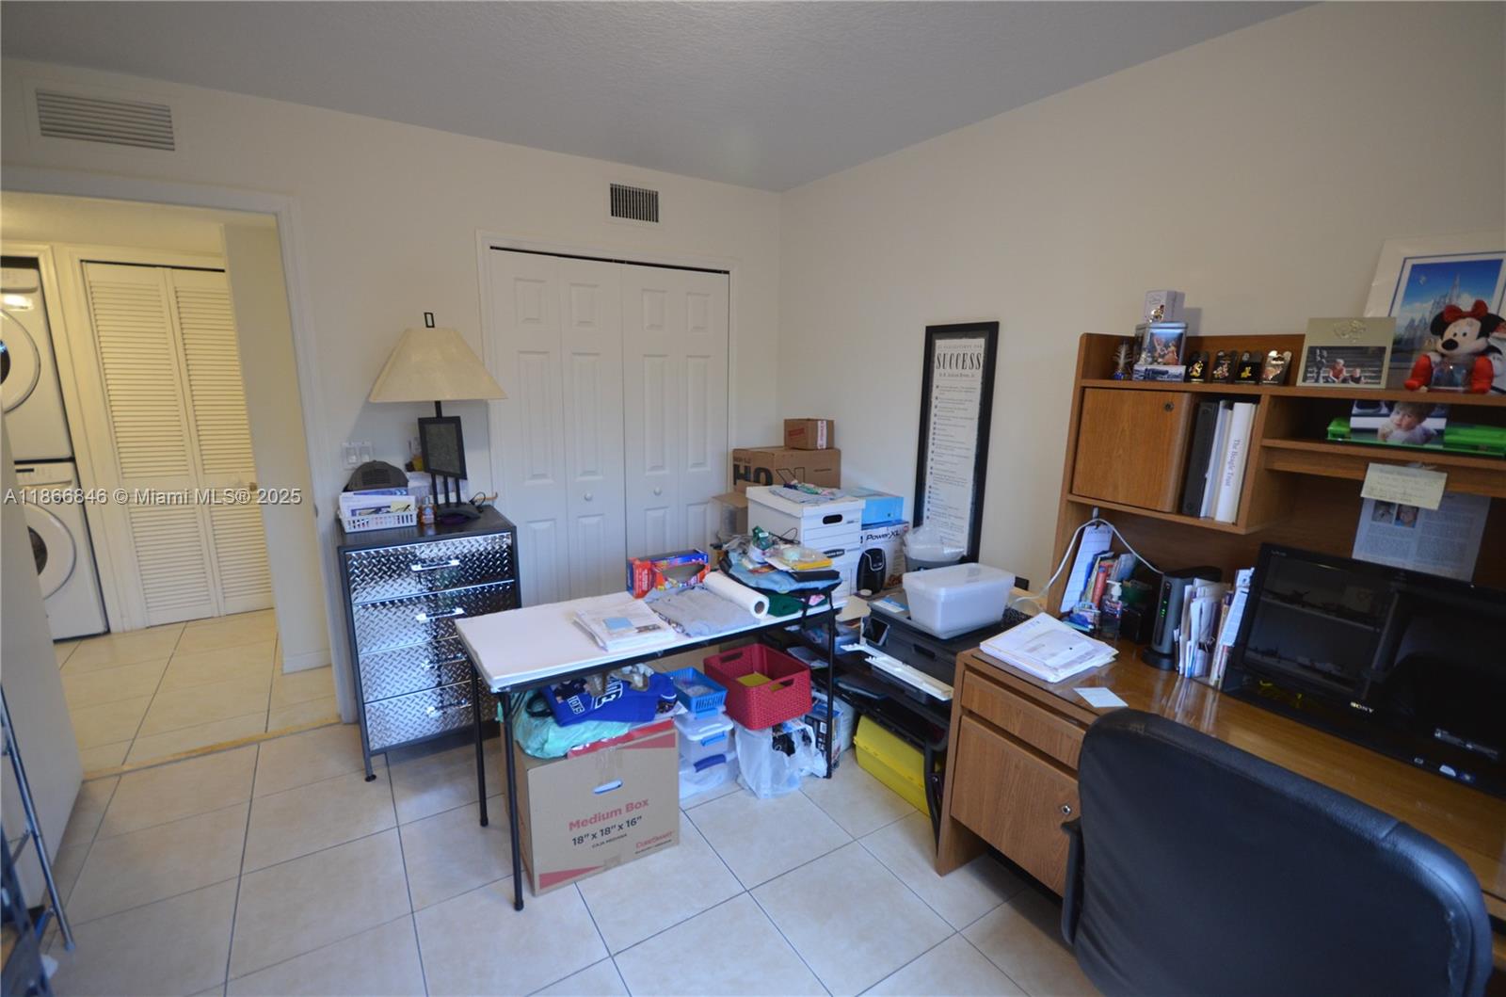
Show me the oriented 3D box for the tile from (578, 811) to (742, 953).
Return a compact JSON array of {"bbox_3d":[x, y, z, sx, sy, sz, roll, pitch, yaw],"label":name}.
[{"bbox_3d":[-0.310,1.174,1.955,0.430,0.012,0.430,-6,13,-33],"label":"tile"}]

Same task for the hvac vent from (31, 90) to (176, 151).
[{"bbox_3d":[-2.084,-1.220,2.023,0.312,0.132,0.025,-7,15,-32],"label":"hvac vent"}]

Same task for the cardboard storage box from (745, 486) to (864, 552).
[{"bbox_3d":[0.214,0.113,2.638,0.315,0.255,0.400,-6,13,-32],"label":"cardboard storage box"}]

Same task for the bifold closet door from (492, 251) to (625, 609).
[{"bbox_3d":[-0.930,-0.122,3.125,0.610,2.010,0.035,-6,14,-32],"label":"bifold closet door"}]

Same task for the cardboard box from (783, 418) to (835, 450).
[{"bbox_3d":[0.292,-0.343,3.248,0.170,0.155,0.190,-6,14,-32],"label":"cardboard box"}]

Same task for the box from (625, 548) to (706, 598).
[{"bbox_3d":[-0.324,0.277,2.365,0.300,0.135,0.090,-6,14,-32],"label":"box"}]

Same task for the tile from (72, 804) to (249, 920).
[{"bbox_3d":[-1.848,1.137,1.980,0.410,0.010,0.405,-7,15,-32],"label":"tile"}]

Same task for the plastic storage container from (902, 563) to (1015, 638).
[{"bbox_3d":[0.732,0.359,2.244,0.360,0.174,0.190,-5,14,-28],"label":"plastic storage container"}]

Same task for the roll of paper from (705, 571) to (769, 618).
[{"bbox_3d":[-0.053,0.331,2.246,0.080,0.080,0.330,-5,13,-28],"label":"roll of paper"}]

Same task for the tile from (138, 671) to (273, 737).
[{"bbox_3d":[-2.488,0.937,2.875,0.435,0.012,0.435,-6,13,-34],"label":"tile"}]

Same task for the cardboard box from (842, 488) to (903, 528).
[{"bbox_3d":[0.475,0.033,2.766,0.265,0.105,0.265,-6,13,-32],"label":"cardboard box"}]

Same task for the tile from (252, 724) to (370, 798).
[{"bbox_3d":[-1.726,1.027,2.506,0.415,0.010,0.400,-7,15,-32],"label":"tile"}]

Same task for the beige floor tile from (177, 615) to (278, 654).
[{"bbox_3d":[-2.983,0.775,3.556,0.435,0.010,0.450,-7,15,-32],"label":"beige floor tile"}]

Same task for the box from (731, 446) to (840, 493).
[{"bbox_3d":[0.168,-0.084,3.156,0.420,0.320,0.330,-8,15,-36],"label":"box"}]

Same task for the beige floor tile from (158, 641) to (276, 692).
[{"bbox_3d":[-2.741,0.861,3.230,0.435,0.012,0.435,-6,13,-34],"label":"beige floor tile"}]

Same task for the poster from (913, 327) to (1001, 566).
[{"bbox_3d":[0.819,-0.212,2.570,0.025,0.970,0.353,-6,13,-32],"label":"poster"}]

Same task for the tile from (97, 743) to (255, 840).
[{"bbox_3d":[-2.085,1.064,2.298,0.410,0.010,0.395,-7,15,-32],"label":"tile"}]

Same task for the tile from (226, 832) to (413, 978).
[{"bbox_3d":[-1.271,1.170,1.857,0.420,0.010,0.405,-7,14,-34],"label":"tile"}]

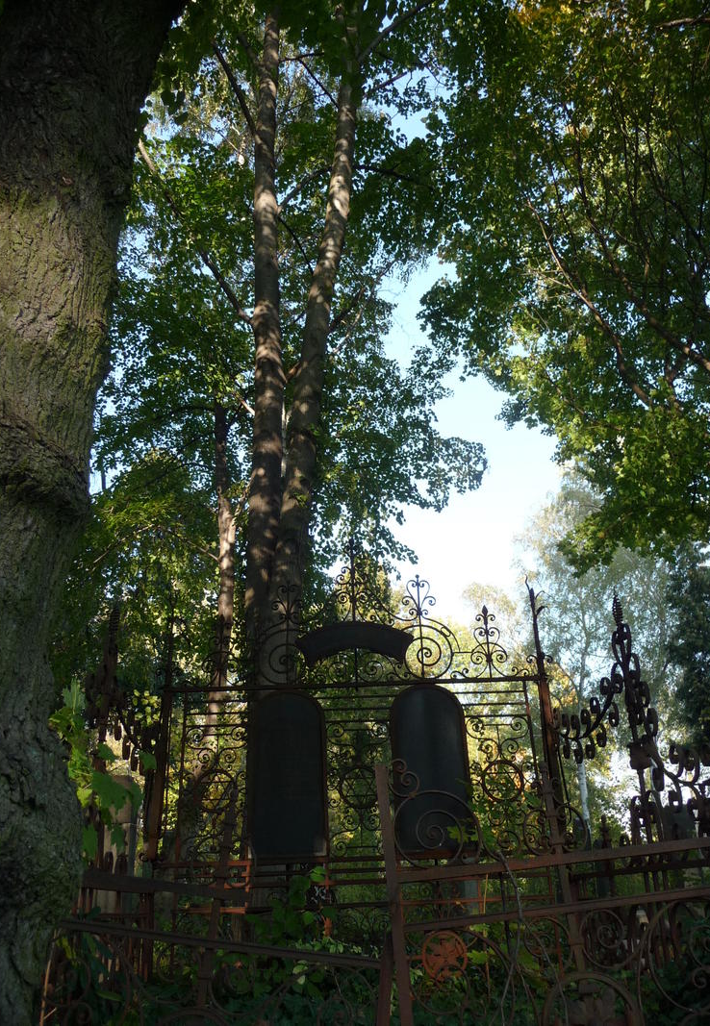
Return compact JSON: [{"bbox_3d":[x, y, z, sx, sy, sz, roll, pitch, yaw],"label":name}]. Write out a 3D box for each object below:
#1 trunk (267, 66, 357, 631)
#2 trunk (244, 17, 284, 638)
[{"bbox_3d":[-0.456,-2.768,11.393,0.410,9.230,0.410,4,-24,2],"label":"trunk"},{"bbox_3d":[-1.212,-3.464,11.724,0.390,11.190,0.390,-2,-25,0],"label":"trunk"}]

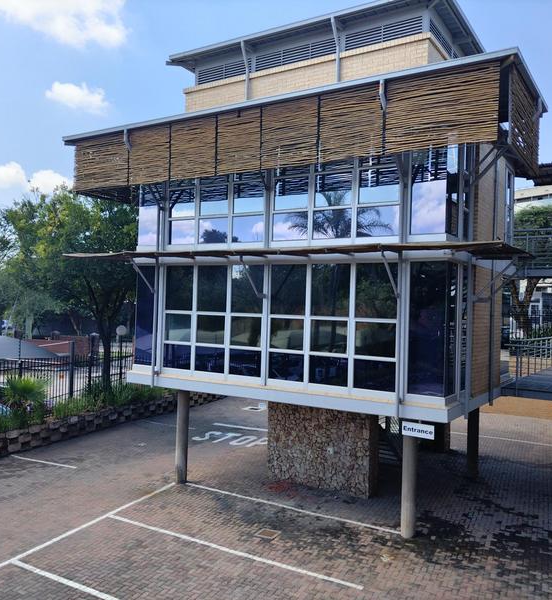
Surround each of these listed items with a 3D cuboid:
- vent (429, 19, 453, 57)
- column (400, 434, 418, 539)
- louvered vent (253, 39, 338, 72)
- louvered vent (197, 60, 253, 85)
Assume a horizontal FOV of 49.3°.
[{"bbox_3d":[3.423,-5.405,12.548,0.100,0.360,1.560,1,-1,32],"label":"vent"},{"bbox_3d":[2.645,3.393,11.833,0.290,2.480,0.290,1,-1,32],"label":"column"},{"bbox_3d":[0.467,-5.459,13.433,2.140,0.360,0.100,1,-1,32],"label":"louvered vent"},{"bbox_3d":[-1.234,-5.483,14.484,1.600,0.360,0.100,1,-1,32],"label":"louvered vent"}]

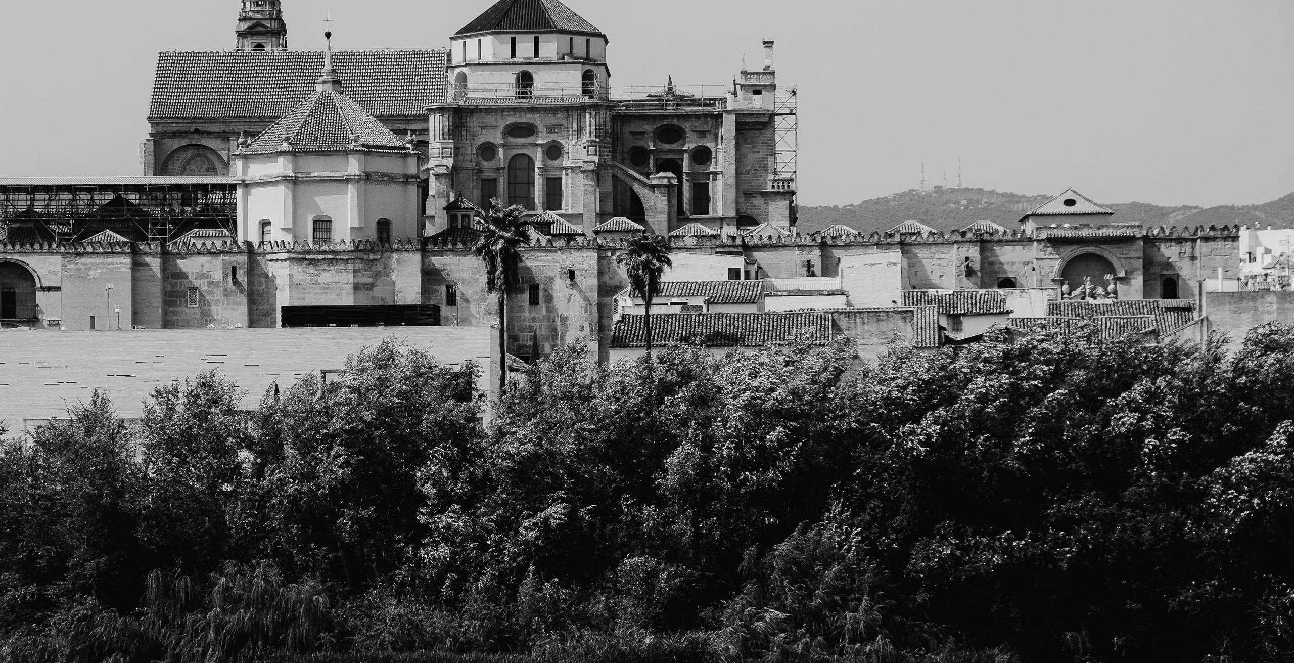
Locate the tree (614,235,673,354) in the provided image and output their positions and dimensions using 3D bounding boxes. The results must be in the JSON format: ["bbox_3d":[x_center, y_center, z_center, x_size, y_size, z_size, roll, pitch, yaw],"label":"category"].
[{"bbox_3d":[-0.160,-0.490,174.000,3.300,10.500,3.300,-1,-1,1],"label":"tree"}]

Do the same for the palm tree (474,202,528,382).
[{"bbox_3d":[-8.310,-1.270,170.000,3.200,12.600,3.200,-1,-1,1],"label":"palm tree"}]

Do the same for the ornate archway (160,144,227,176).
[{"bbox_3d":[-44.990,-16.840,296.000,6.650,3.500,1.100,-1,-1,1],"label":"ornate archway"}]

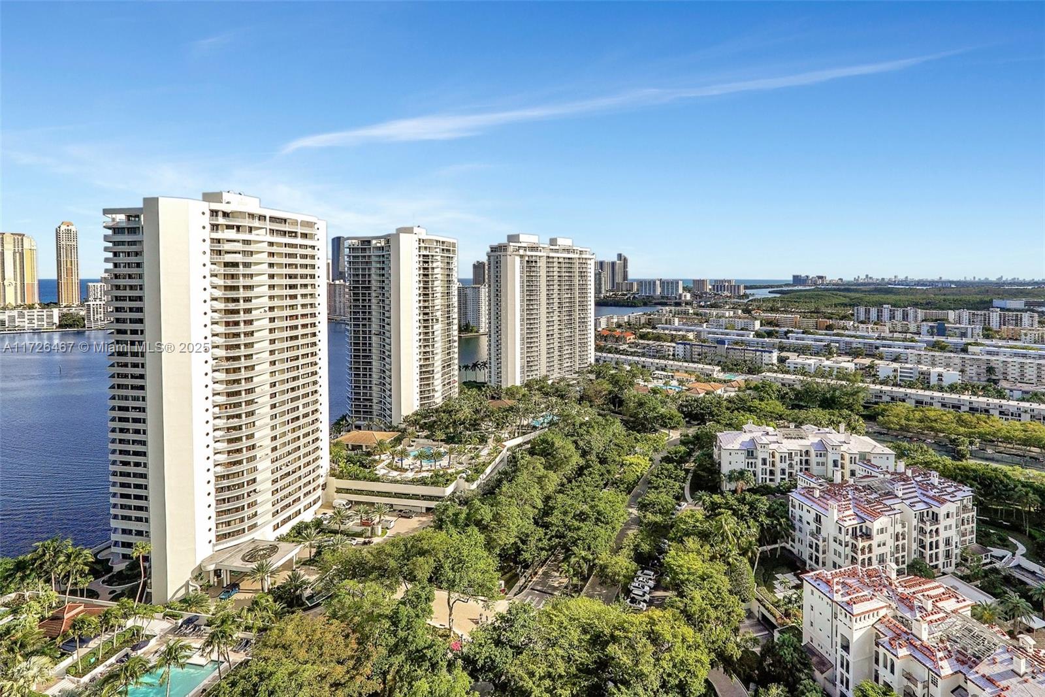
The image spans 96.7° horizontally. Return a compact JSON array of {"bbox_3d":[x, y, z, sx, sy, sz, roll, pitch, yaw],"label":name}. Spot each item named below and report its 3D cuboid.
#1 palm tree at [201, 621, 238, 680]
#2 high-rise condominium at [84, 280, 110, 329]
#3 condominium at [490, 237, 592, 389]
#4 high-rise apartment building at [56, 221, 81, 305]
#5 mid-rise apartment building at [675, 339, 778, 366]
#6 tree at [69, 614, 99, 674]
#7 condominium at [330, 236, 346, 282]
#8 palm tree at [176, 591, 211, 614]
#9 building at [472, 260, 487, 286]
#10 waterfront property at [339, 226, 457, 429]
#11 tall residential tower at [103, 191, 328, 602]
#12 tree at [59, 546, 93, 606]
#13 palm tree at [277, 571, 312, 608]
[{"bbox_3d":[-54.243,54.342,83.500,6.500,9.200,6.200,-3,6,-33],"label":"palm tree"},{"bbox_3d":[-607.032,-62.399,664.000,31.000,70.000,28.000,-4,5,-43],"label":"high-rise condominium"},{"bbox_3d":[14.815,-25.974,318.000,30.000,97.000,76.000,4,7,41],"label":"condominium"},{"bbox_3d":[-1028.000,-183.000,1050.000,34.000,193.000,32.000,5,8,37],"label":"high-rise apartment building"},{"bbox_3d":[173.006,3.478,396.000,78.000,17.000,16.000,4,7,41],"label":"mid-rise apartment building"},{"bbox_3d":[-78.100,53.000,82.500,5.600,9.400,5.600,-6,9,-43],"label":"tree"},{"bbox_3d":[-585.443,-253.989,1480.000,45.000,198.000,36.000,3,5,37],"label":"condominium"},{"bbox_3d":[-68.200,52.800,96.400,7.000,5.600,7.000,-5,8,-35],"label":"palm tree"},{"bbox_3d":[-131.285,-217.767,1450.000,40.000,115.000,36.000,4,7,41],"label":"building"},{"bbox_3d":[-60.400,-10.500,228.900,41.000,92.000,45.000,2,5,28],"label":"waterfront property"},{"bbox_3d":[-85.200,7.000,132.000,38.500,92.000,47.000,2,4,27],"label":"tall residential tower"},{"bbox_3d":[-97.040,49.586,101.000,7.200,12.300,7.000,-5,7,-44],"label":"tree"},{"bbox_3d":[-50.032,52.765,102.000,7.100,7.600,7.000,-2,6,-26],"label":"palm tree"}]

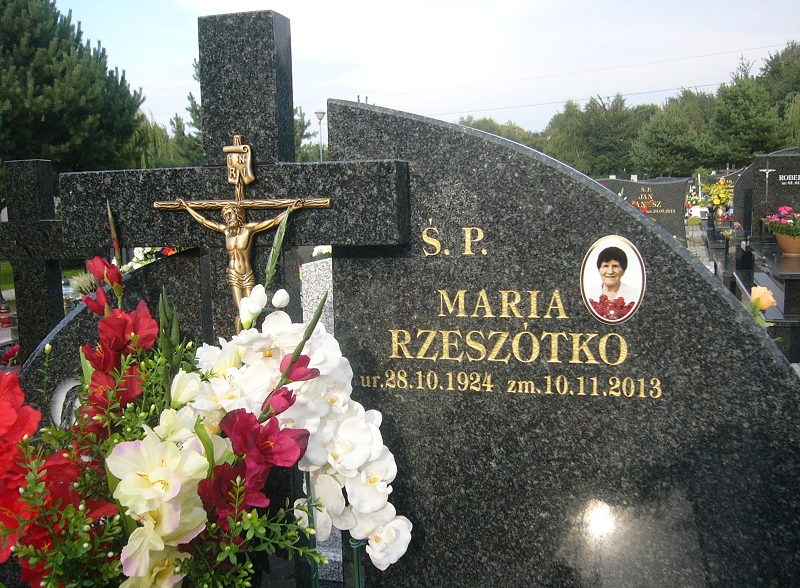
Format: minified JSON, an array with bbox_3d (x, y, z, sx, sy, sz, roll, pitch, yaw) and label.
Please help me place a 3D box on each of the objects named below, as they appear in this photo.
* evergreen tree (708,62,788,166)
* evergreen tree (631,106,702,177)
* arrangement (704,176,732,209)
[{"bbox_3d":[18.870,-8.573,44.118,4.800,8.228,4.800,1,7,19],"label":"evergreen tree"},{"bbox_3d":[14.574,-7.276,44.123,4.200,5.836,4.200,1,7,19],"label":"evergreen tree"},{"bbox_3d":[4.068,-1.292,10.300,0.420,0.405,0.360,1,7,19],"label":"arrangement"}]

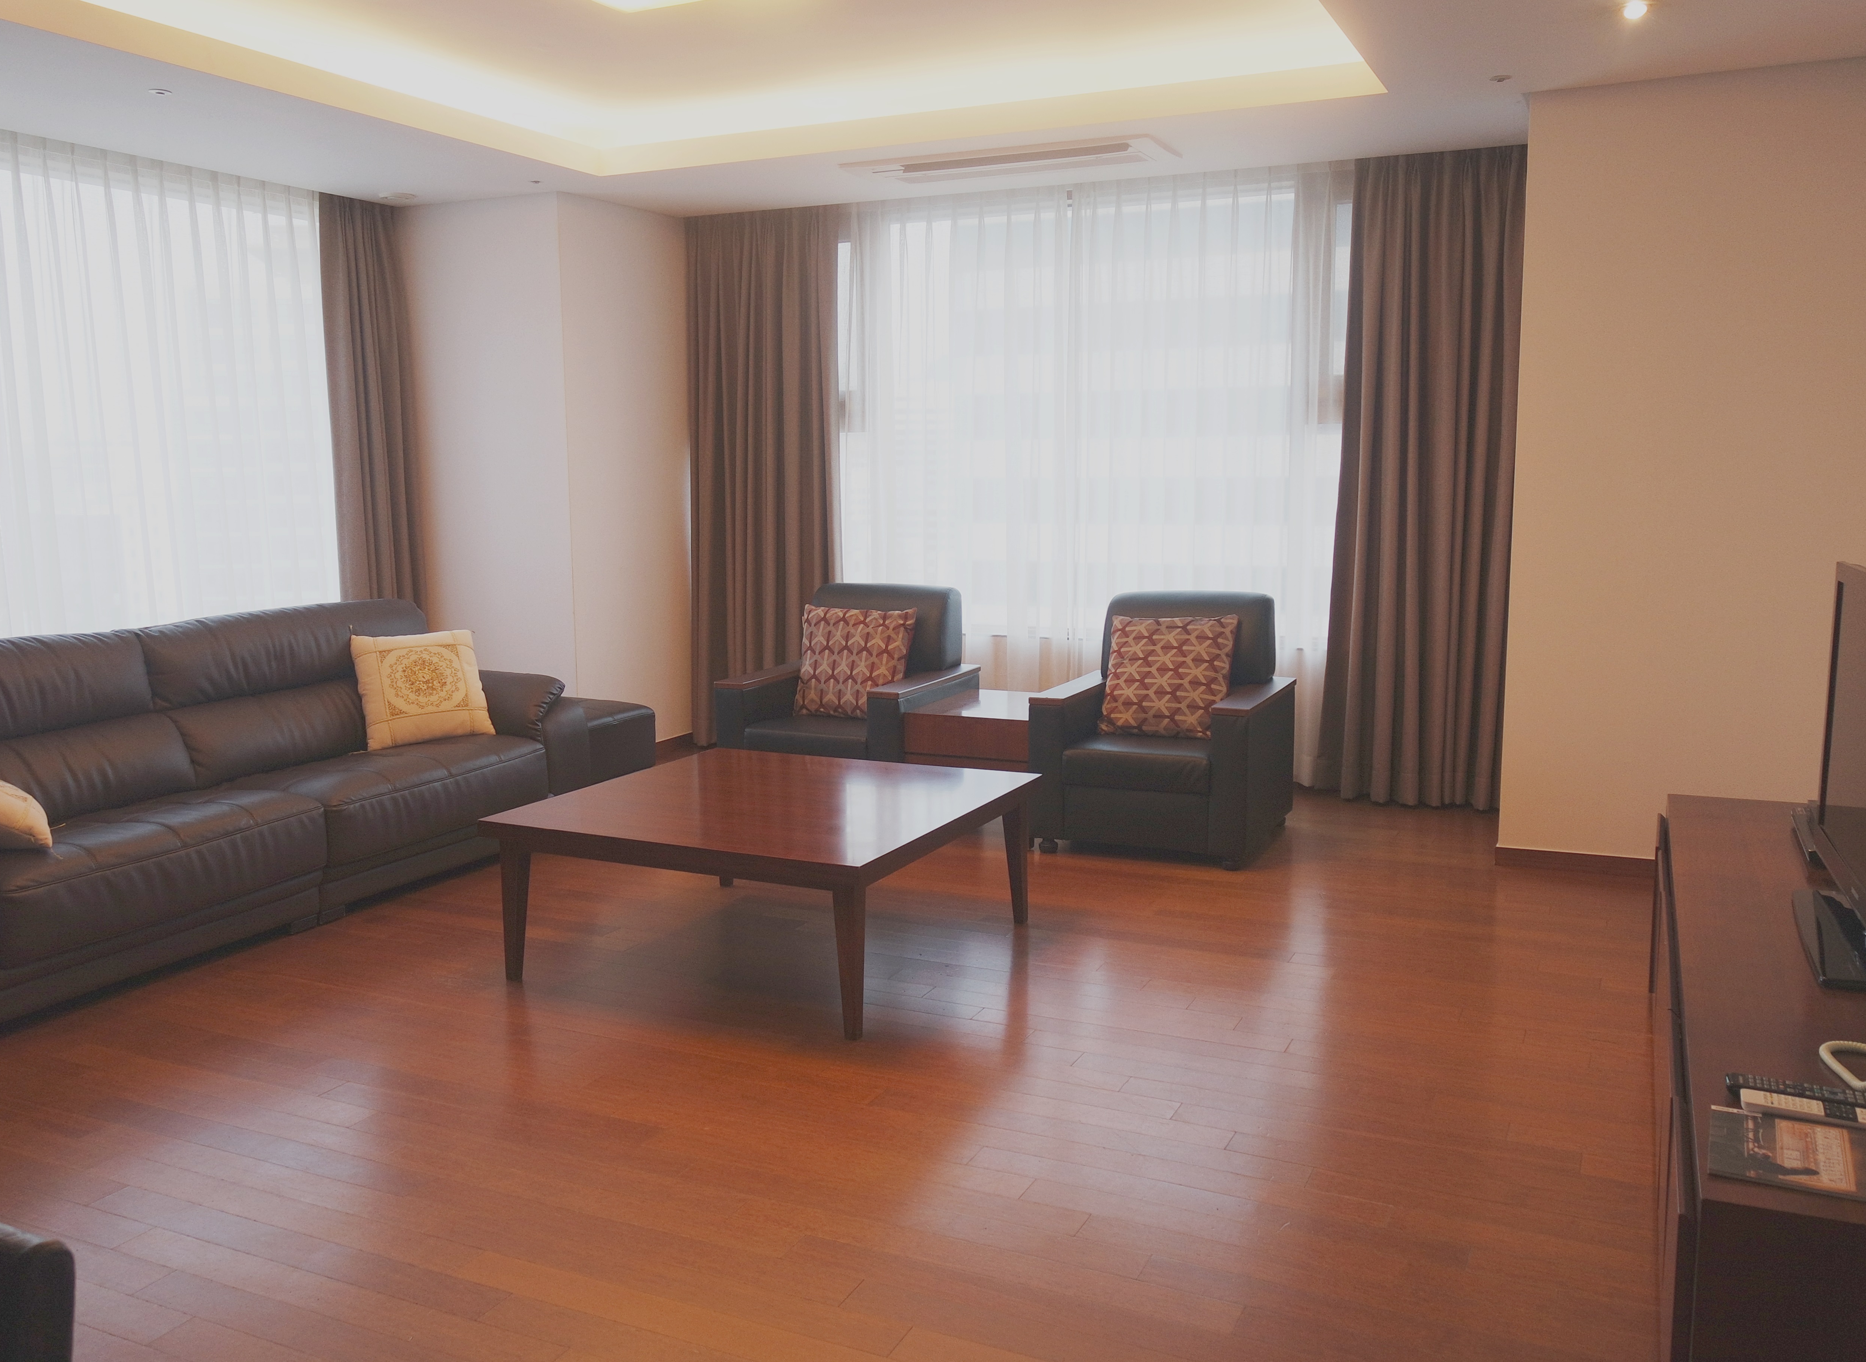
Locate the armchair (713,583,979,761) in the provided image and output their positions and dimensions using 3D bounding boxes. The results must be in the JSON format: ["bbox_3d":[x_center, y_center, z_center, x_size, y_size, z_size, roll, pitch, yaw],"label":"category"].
[{"bbox_3d":[-0.288,0.080,5.814,0.722,0.848,0.795,3,9,25],"label":"armchair"}]

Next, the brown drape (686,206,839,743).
[{"bbox_3d":[-0.760,-0.885,6.997,0.742,2.418,0.172,3,9,25],"label":"brown drape"}]

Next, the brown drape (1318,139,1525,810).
[{"bbox_3d":[1.849,-0.734,5.798,0.729,2.415,0.172,3,9,25],"label":"brown drape"}]

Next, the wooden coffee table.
[{"bbox_3d":[-0.419,0.528,4.152,1.097,0.435,1.094,3,9,25],"label":"wooden coffee table"}]

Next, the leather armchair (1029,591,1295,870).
[{"bbox_3d":[0.827,0.132,5.389,0.726,0.848,0.782,3,9,25],"label":"leather armchair"}]

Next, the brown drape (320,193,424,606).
[{"bbox_3d":[-2.449,-0.811,6.585,0.172,2.415,0.391,3,9,25],"label":"brown drape"}]

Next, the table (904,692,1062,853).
[{"bbox_3d":[0.245,0.309,5.580,0.477,0.453,0.609,3,9,25],"label":"table"}]

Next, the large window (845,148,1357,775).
[{"bbox_3d":[0.624,-0.832,6.549,2.226,2.418,0.132,3,9,25],"label":"large window"}]

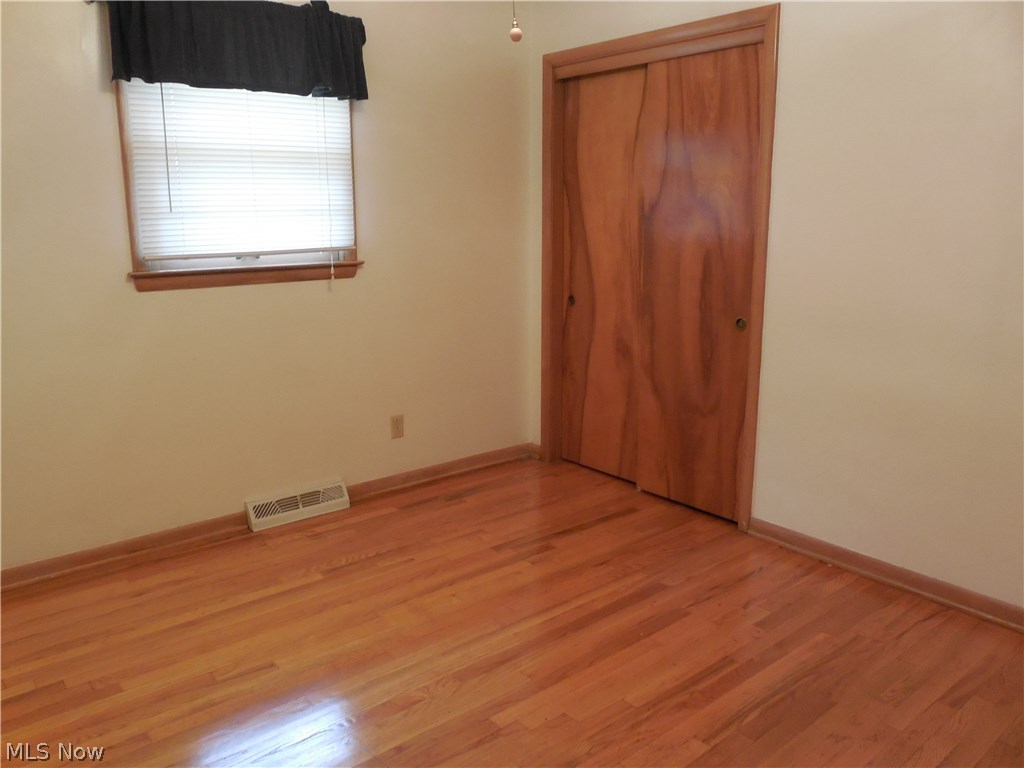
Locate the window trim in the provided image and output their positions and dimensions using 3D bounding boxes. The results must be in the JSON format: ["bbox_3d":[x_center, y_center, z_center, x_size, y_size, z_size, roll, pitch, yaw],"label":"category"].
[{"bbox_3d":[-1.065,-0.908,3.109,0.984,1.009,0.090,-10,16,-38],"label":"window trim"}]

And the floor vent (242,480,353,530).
[{"bbox_3d":[-0.956,0.546,3.481,0.458,0.123,0.061,-10,16,-38],"label":"floor vent"}]

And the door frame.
[{"bbox_3d":[0.626,-0.504,3.613,0.120,2.115,1.333,-10,16,-38],"label":"door frame"}]

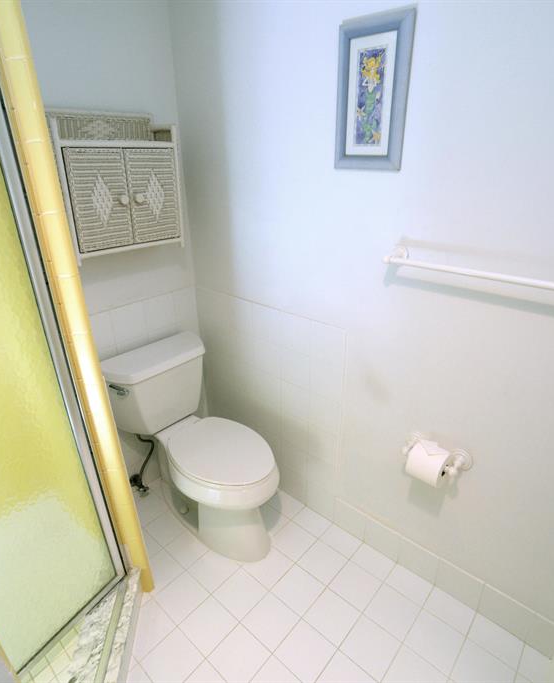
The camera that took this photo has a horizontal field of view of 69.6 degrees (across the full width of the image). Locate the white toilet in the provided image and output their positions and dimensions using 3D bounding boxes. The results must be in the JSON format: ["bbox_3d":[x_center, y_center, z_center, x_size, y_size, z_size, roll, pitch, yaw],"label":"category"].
[{"bbox_3d":[-0.308,0.459,1.712,0.769,0.735,0.502,17,28,39],"label":"white toilet"}]

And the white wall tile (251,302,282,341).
[{"bbox_3d":[-0.040,-0.071,1.714,0.152,0.154,0.010,17,28,39],"label":"white wall tile"}]

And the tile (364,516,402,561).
[{"bbox_3d":[0.430,0.800,1.621,0.152,0.142,0.010,17,28,39],"label":"tile"}]

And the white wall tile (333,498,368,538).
[{"bbox_3d":[0.311,0.773,1.724,0.143,0.146,0.010,18,29,38],"label":"white wall tile"}]

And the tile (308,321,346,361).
[{"bbox_3d":[0.189,0.004,1.525,0.152,0.153,0.010,17,28,39],"label":"tile"}]

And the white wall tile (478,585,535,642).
[{"bbox_3d":[0.774,0.908,1.335,0.152,0.141,0.010,17,28,39],"label":"white wall tile"}]

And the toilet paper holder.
[{"bbox_3d":[0.516,0.381,1.308,0.217,0.083,0.088,18,29,38],"label":"toilet paper holder"}]

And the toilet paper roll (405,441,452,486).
[{"bbox_3d":[0.487,0.392,1.274,0.103,0.113,0.113,17,28,39],"label":"toilet paper roll"}]

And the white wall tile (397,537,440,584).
[{"bbox_3d":[0.539,0.848,1.539,0.152,0.146,0.010,18,29,38],"label":"white wall tile"}]

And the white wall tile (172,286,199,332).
[{"bbox_3d":[-0.442,-0.174,1.963,0.010,0.154,0.113,18,29,38],"label":"white wall tile"}]

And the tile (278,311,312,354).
[{"bbox_3d":[0.074,-0.027,1.610,0.152,0.151,0.010,18,29,38],"label":"tile"}]

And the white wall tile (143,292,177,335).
[{"bbox_3d":[-0.532,-0.131,1.869,0.010,0.154,0.156,18,29,38],"label":"white wall tile"}]

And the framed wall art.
[{"bbox_3d":[0.273,-0.692,1.134,0.221,0.372,0.022,18,29,38],"label":"framed wall art"}]

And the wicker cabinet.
[{"bbox_3d":[-0.594,-0.578,1.472,0.180,0.508,0.451,18,29,38],"label":"wicker cabinet"}]

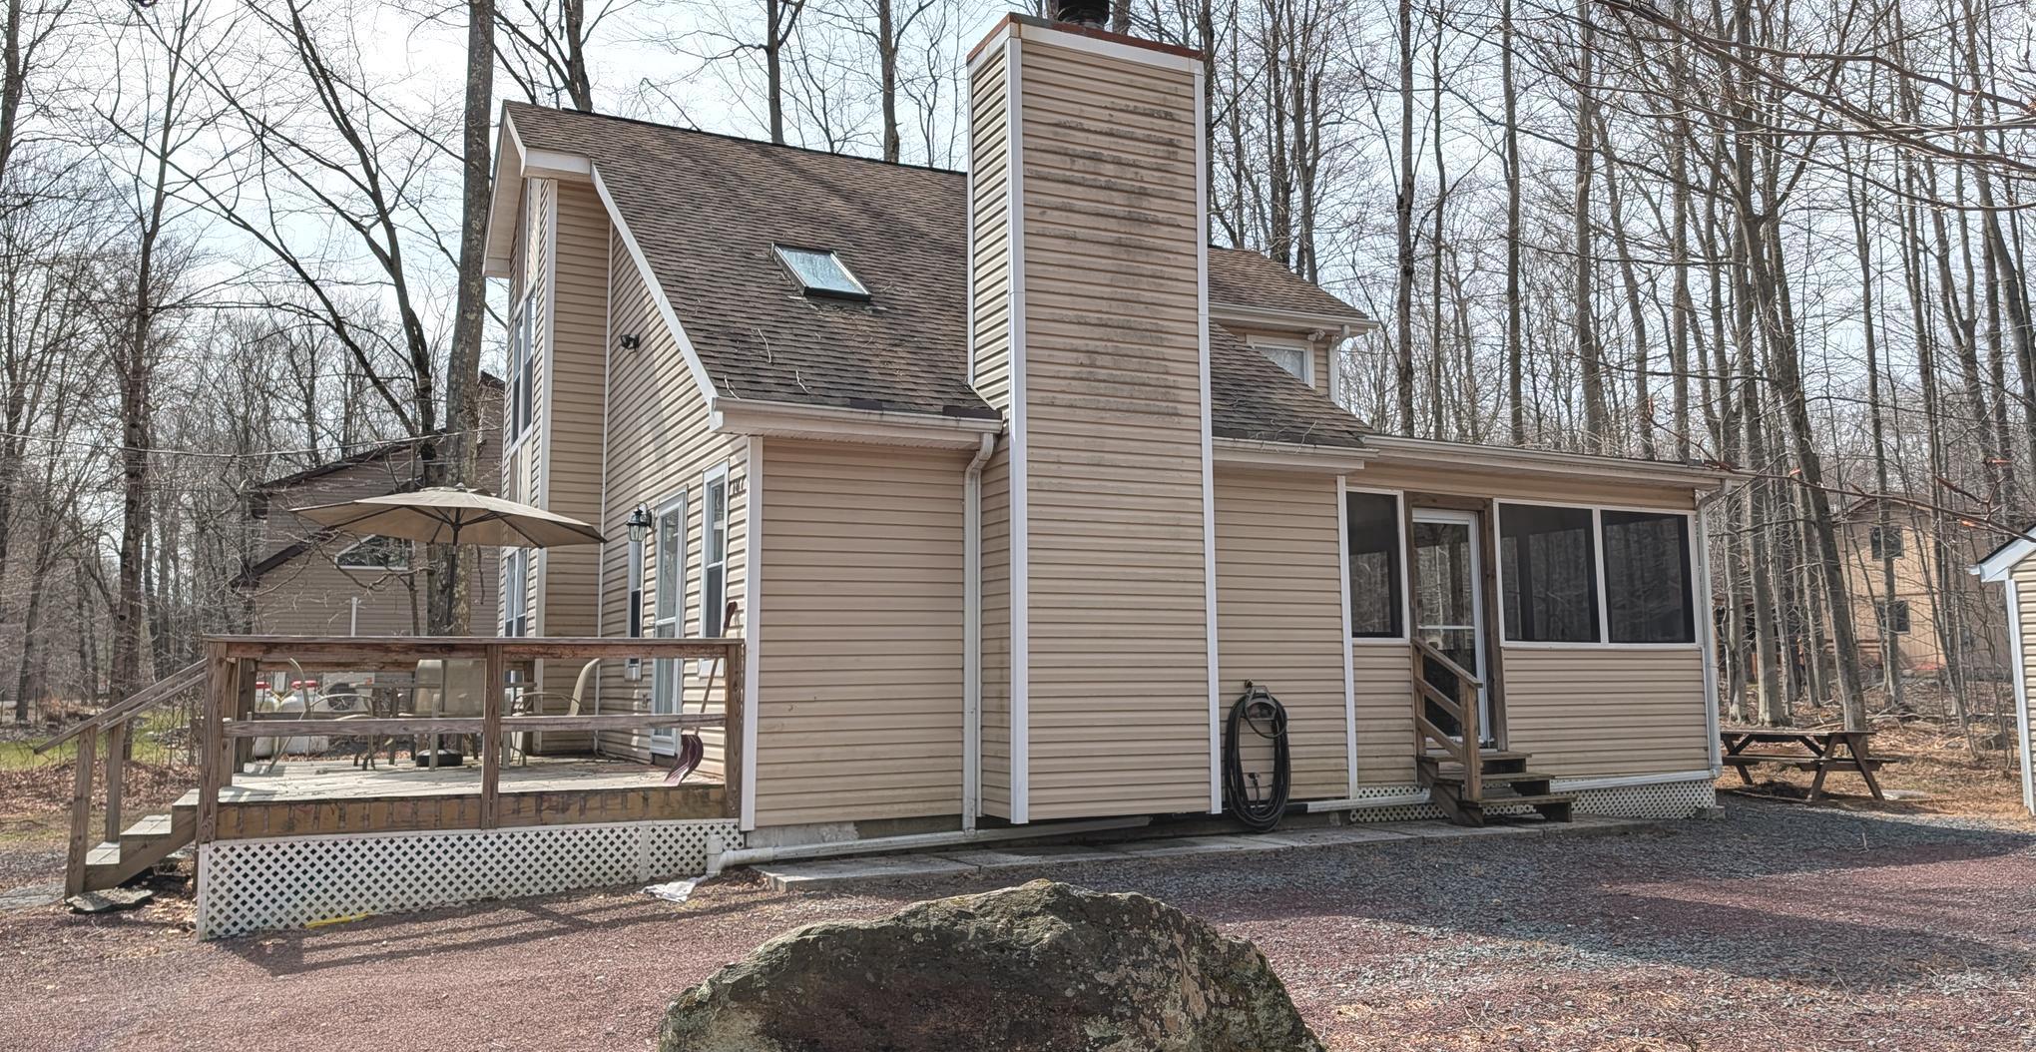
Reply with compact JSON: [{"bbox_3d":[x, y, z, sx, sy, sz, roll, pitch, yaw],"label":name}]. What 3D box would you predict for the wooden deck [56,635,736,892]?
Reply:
[{"bbox_3d":[-4.441,1.622,10.578,3.670,1.480,4.390,2,-6,-26],"label":"wooden deck"}]

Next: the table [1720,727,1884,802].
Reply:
[{"bbox_3d":[8.508,2.635,15.747,1.480,0.740,1.830,2,-6,-26],"label":"table"}]

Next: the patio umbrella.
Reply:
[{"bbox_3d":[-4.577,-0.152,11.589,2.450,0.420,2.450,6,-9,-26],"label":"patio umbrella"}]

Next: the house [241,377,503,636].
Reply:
[{"bbox_3d":[-13.516,0.722,33.383,8.700,8.500,9.500,2,-7,-28],"label":"house"}]

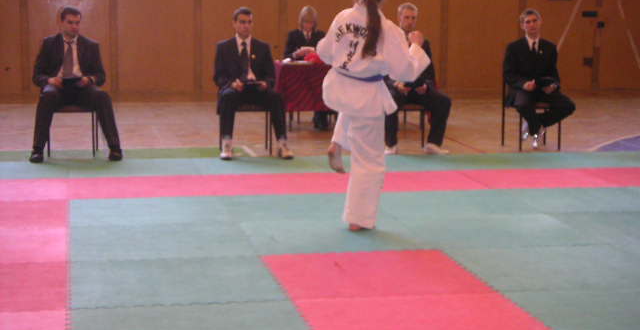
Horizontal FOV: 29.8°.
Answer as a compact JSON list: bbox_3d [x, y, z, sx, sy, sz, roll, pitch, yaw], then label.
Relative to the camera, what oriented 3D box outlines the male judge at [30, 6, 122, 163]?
[{"bbox_3d":[-2.110,-0.711,10.345,0.770,1.290,0.760,-1,8,-12],"label":"male judge"}]

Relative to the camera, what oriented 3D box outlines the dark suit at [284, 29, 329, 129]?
[{"bbox_3d":[-0.103,-0.986,12.943,0.540,0.970,0.600,-1,8,-12],"label":"dark suit"}]

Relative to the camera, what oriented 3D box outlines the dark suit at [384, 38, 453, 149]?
[{"bbox_3d":[0.835,-0.678,11.047,0.660,0.990,0.600,-1,8,-12],"label":"dark suit"}]

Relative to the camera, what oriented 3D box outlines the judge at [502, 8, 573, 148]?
[{"bbox_3d":[2.058,-0.807,11.268,0.630,1.310,0.670,-1,8,-12],"label":"judge"}]

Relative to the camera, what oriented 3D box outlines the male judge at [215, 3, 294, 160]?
[{"bbox_3d":[-0.601,-0.738,10.651,0.670,1.290,0.750,-1,8,-12],"label":"male judge"}]

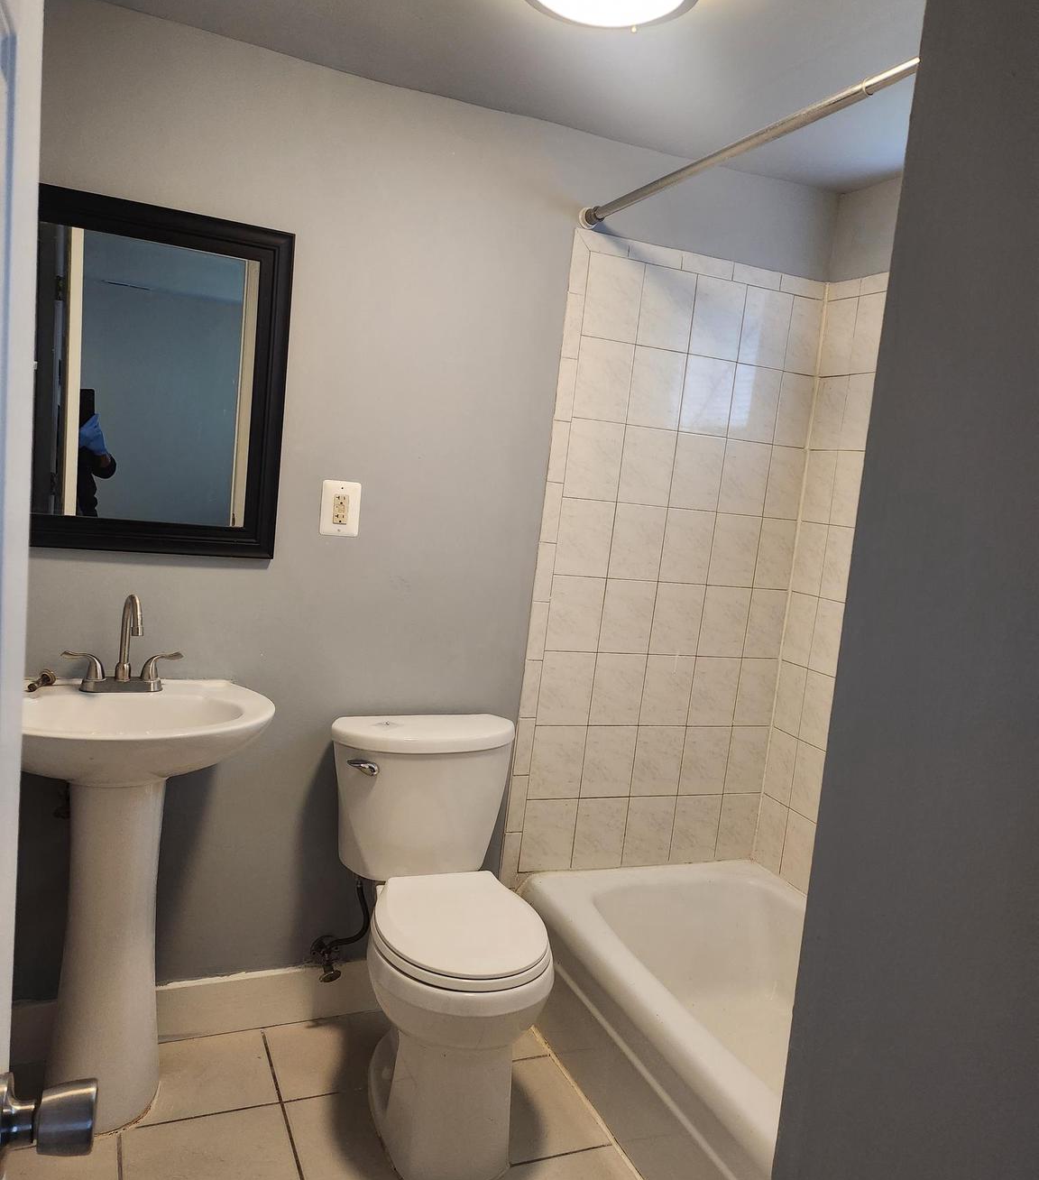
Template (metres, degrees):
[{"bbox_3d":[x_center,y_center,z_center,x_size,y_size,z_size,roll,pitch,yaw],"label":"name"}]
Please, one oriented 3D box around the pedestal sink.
[{"bbox_3d":[-0.810,0.647,1.913,0.565,0.865,0.430,3,8,-24],"label":"pedestal sink"}]

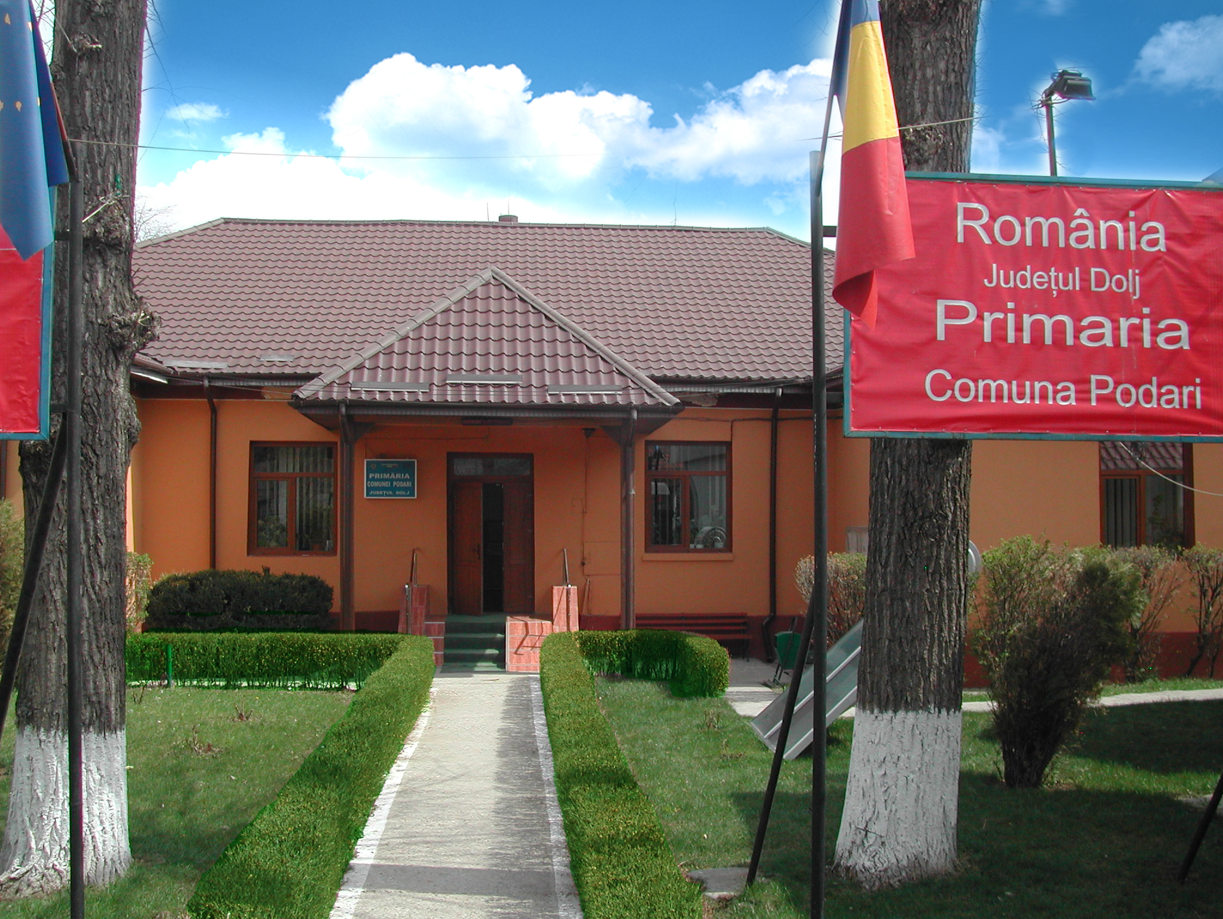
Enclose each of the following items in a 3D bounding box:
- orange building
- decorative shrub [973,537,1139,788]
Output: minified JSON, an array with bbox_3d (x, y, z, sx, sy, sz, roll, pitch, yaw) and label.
[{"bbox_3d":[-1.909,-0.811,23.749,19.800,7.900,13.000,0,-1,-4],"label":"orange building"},{"bbox_3d":[3.843,1.801,11.600,1.300,2.050,1.200,0,-1,-4],"label":"decorative shrub"}]

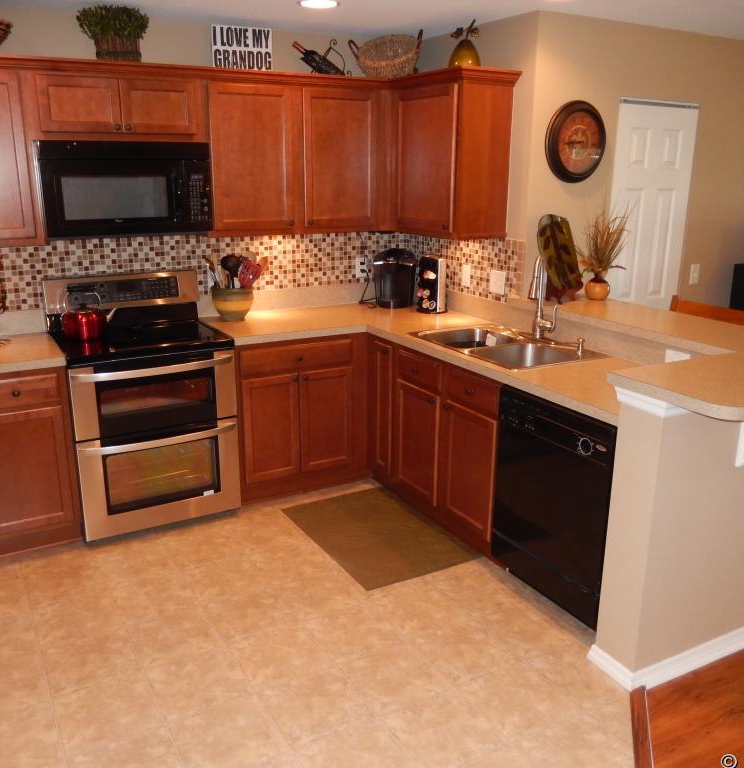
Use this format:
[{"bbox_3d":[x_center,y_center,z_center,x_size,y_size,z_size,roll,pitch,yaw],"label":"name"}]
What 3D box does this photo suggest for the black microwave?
[{"bbox_3d":[-1.209,-0.944,3.582,0.760,0.417,0.412,-9,18,-28],"label":"black microwave"}]

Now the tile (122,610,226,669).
[{"bbox_3d":[-0.756,0.963,2.828,0.303,0.010,0.303,-8,18,-28],"label":"tile"}]

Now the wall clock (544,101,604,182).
[{"bbox_3d":[1.038,-1.224,3.751,0.392,0.392,0.042,-8,18,-28],"label":"wall clock"}]

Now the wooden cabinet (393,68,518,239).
[{"bbox_3d":[0.401,-1.204,3.948,0.362,0.794,0.673,-9,18,-29],"label":"wooden cabinet"}]

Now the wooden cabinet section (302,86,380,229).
[{"bbox_3d":[-0.227,-1.220,4.043,0.445,0.710,0.320,-8,18,-27],"label":"wooden cabinet section"}]

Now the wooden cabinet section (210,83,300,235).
[{"bbox_3d":[-0.641,-1.158,3.832,0.465,0.710,0.320,-8,18,-27],"label":"wooden cabinet section"}]

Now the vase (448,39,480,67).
[{"bbox_3d":[0.470,-1.646,3.752,0.161,0.211,0.161,0,16,0],"label":"vase"}]

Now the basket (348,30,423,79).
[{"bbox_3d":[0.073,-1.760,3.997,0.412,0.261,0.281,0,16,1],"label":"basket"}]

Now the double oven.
[{"bbox_3d":[-1.139,0.078,3.738,0.760,1.182,0.693,-9,18,-28],"label":"double oven"}]

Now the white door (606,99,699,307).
[{"bbox_3d":[1.583,-0.541,4.359,0.633,2.050,0.040,-9,18,-29],"label":"white door"}]

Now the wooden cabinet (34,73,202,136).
[{"bbox_3d":[-1.218,-1.302,3.516,0.765,0.281,0.339,-9,18,-28],"label":"wooden cabinet"}]

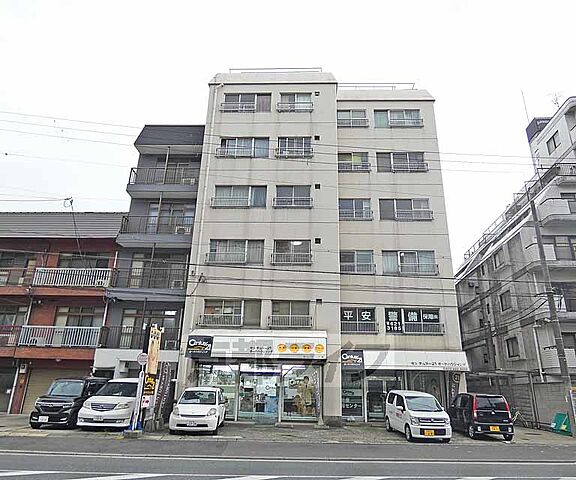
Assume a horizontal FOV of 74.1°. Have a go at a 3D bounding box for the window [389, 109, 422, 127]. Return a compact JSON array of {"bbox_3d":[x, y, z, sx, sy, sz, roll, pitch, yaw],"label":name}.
[{"bbox_3d":[6.572,-6.798,21.297,1.823,1.198,0.200,1,-18,2],"label":"window"}]

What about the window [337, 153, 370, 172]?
[{"bbox_3d":[3.839,-4.628,22.659,2.113,1.402,0.280,0,-20,2],"label":"window"}]

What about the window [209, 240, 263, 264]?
[{"bbox_3d":[-2.627,0.618,19.557,2.821,1.383,0.150,0,-19,2],"label":"window"}]

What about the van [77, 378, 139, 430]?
[{"bbox_3d":[-6.914,7.056,16.711,1.820,1.790,4.800,1,-19,0],"label":"van"}]

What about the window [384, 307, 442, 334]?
[{"bbox_3d":[5.902,3.812,17.902,2.650,1.228,0.200,1,-18,2],"label":"window"}]

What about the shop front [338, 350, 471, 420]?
[{"bbox_3d":[5.527,6.960,18.142,5.919,3.321,1.050,0,-20,2],"label":"shop front"}]

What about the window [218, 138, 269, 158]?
[{"bbox_3d":[-2.502,-5.213,21.551,2.842,1.355,0.150,0,-19,2],"label":"window"}]

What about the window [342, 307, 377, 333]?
[{"bbox_3d":[3.639,4.154,19.732,1.870,1.318,0.150,0,-19,2],"label":"window"}]

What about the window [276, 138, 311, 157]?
[{"bbox_3d":[0.369,-5.200,21.216,2.042,1.336,0.280,0,-20,2],"label":"window"}]

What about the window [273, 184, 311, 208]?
[{"bbox_3d":[0.296,-2.342,20.466,1.906,1.358,0.150,0,-19,2],"label":"window"}]

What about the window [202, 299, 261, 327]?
[{"bbox_3d":[-2.501,3.277,17.098,2.608,1.213,0.200,1,-18,2],"label":"window"}]

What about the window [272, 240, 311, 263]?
[{"bbox_3d":[0.210,0.594,17.854,1.830,1.234,0.200,1,-18,2],"label":"window"}]

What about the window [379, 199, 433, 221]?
[{"bbox_3d":[6.592,-1.721,21.541,3.057,1.375,0.280,0,-20,2],"label":"window"}]

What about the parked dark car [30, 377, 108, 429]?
[{"bbox_3d":[-8.761,6.534,15.443,1.475,1.790,3.395,3,-20,-5],"label":"parked dark car"}]

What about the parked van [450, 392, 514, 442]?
[{"bbox_3d":[7.652,7.051,15.553,1.475,1.630,3.395,0,-19,4],"label":"parked van"}]

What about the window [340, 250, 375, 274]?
[{"bbox_3d":[3.430,1.119,18.870,1.699,1.253,0.200,1,-18,2],"label":"window"}]

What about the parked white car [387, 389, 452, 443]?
[{"bbox_3d":[4.805,6.429,14.200,1.475,1.650,3.395,1,-20,-1],"label":"parked white car"}]

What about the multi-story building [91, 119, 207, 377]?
[{"bbox_3d":[-6.951,1.731,23.805,4.111,16.513,8.000,0,-20,2],"label":"multi-story building"}]

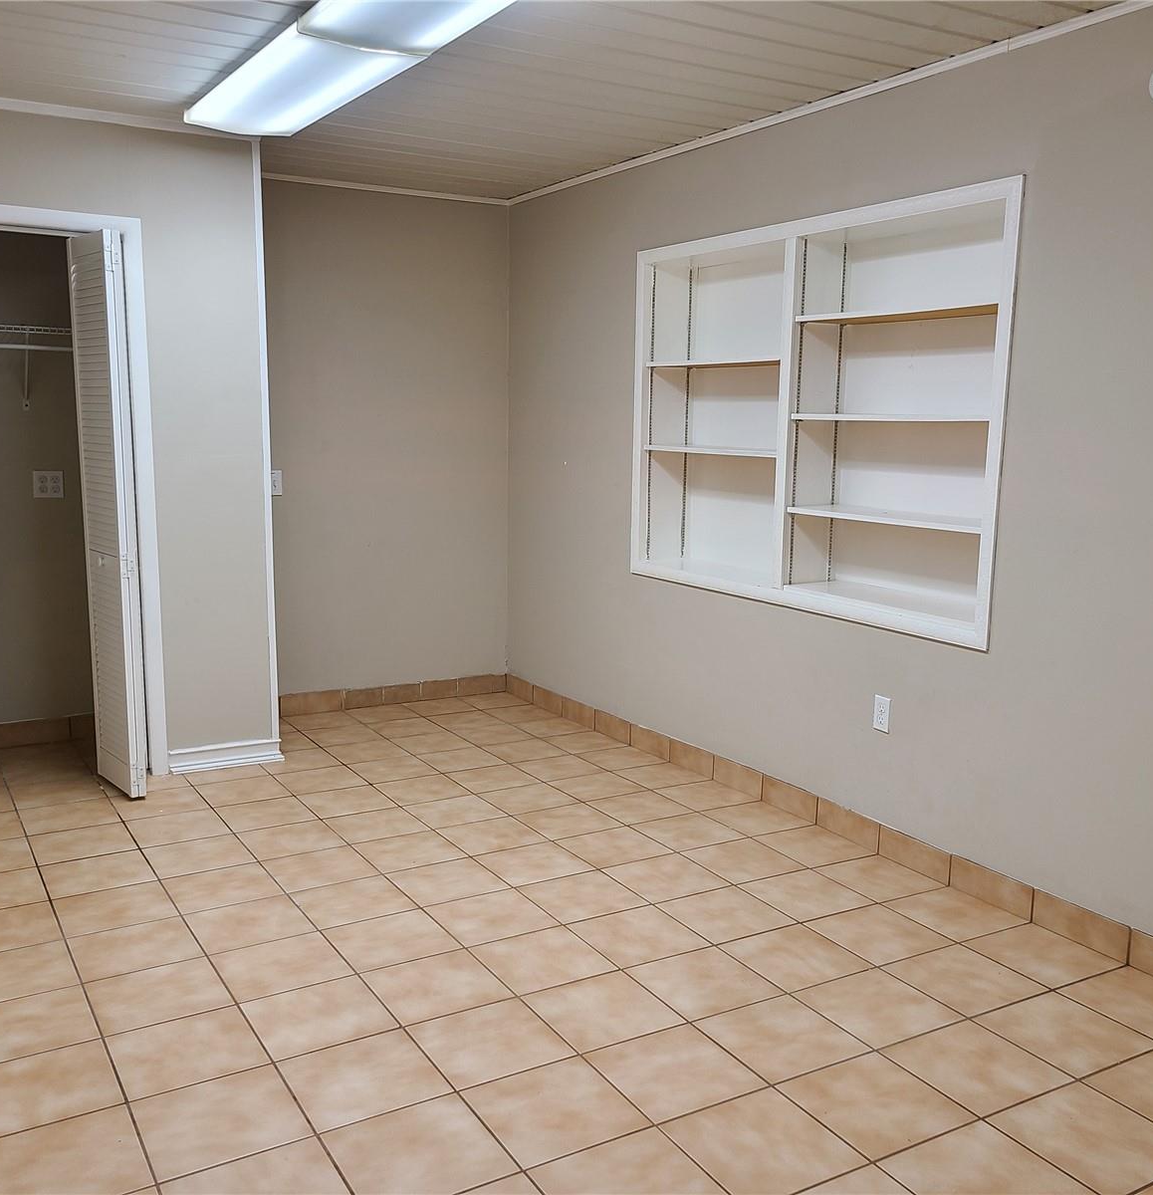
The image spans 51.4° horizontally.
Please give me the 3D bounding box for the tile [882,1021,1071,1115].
[{"bbox_3d":[0.890,1.049,2.672,0.300,0.010,0.300,-5,10,-30],"label":"tile"}]

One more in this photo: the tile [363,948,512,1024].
[{"bbox_3d":[-0.355,0.991,3.030,0.300,0.010,0.300,-4,10,-30],"label":"tile"}]

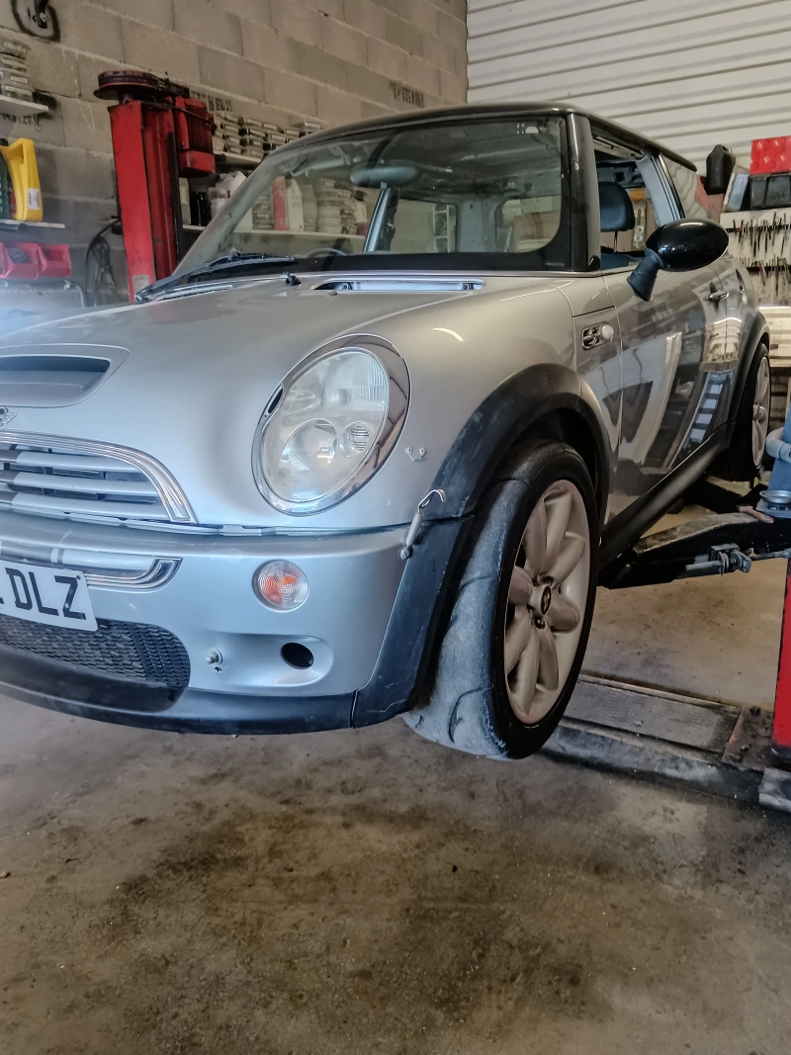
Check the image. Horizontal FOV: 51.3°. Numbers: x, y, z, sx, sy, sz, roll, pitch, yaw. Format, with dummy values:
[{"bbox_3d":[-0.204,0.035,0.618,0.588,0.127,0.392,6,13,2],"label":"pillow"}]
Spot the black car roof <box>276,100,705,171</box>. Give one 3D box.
[{"bbox_3d":[0.455,-1.413,3.128,1.140,0.160,1.700,7,18,31],"label":"black car roof"}]

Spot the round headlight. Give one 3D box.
[{"bbox_3d":[-0.107,-0.171,1.372,0.240,0.285,0.220,4,17,22],"label":"round headlight"}]

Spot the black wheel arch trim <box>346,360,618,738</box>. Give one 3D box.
[{"bbox_3d":[0.191,-0.028,1.562,0.210,0.570,0.840,7,18,31],"label":"black wheel arch trim"}]

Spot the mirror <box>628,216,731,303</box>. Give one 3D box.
[{"bbox_3d":[0.698,-0.661,2.010,0.215,0.195,0.160,7,18,31],"label":"mirror"}]

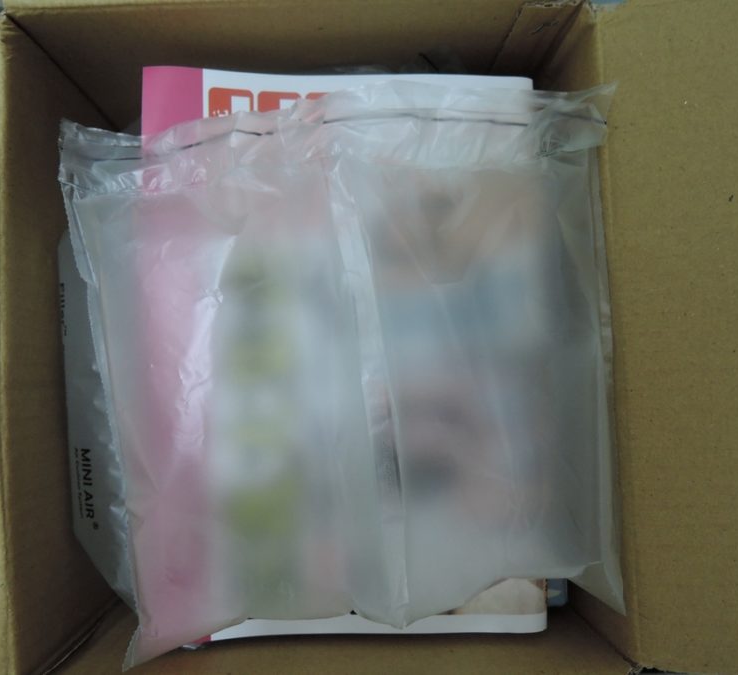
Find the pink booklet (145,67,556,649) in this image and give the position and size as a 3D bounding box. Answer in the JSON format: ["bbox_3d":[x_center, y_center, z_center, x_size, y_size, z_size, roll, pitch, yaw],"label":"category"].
[{"bbox_3d":[-0.013,0.008,0.330,0.210,0.010,0.297,-1,88,-2],"label":"pink booklet"}]

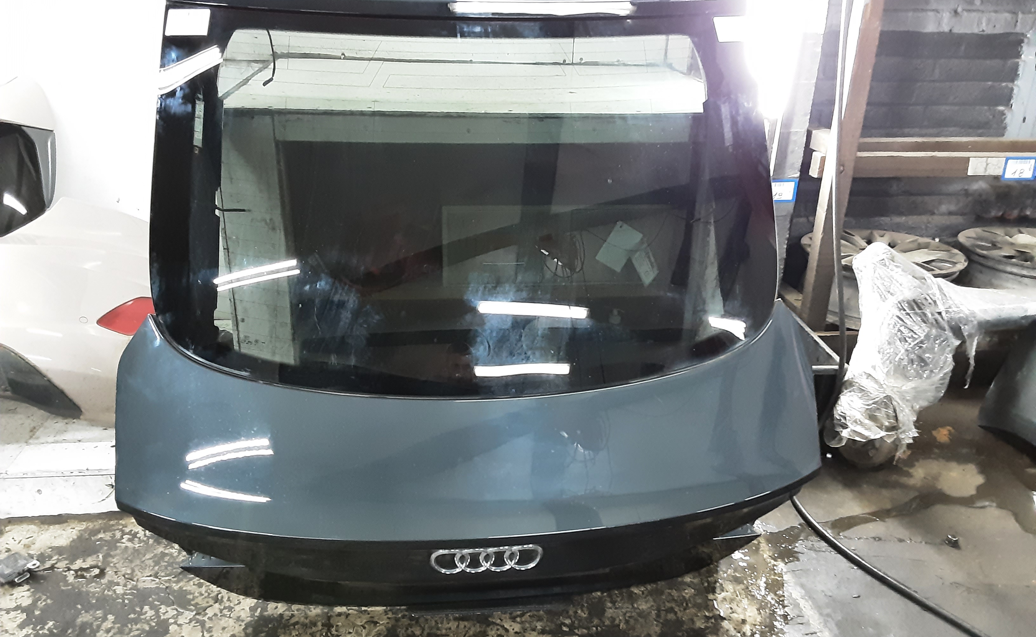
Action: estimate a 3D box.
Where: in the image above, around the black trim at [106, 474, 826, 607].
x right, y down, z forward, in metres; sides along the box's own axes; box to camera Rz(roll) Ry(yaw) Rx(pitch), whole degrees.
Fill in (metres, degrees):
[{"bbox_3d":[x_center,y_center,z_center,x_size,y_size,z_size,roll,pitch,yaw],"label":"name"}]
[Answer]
[{"bbox_3d":[-0.058,0.436,1.530,1.300,0.215,0.150,-2,35,-7],"label":"black trim"}]

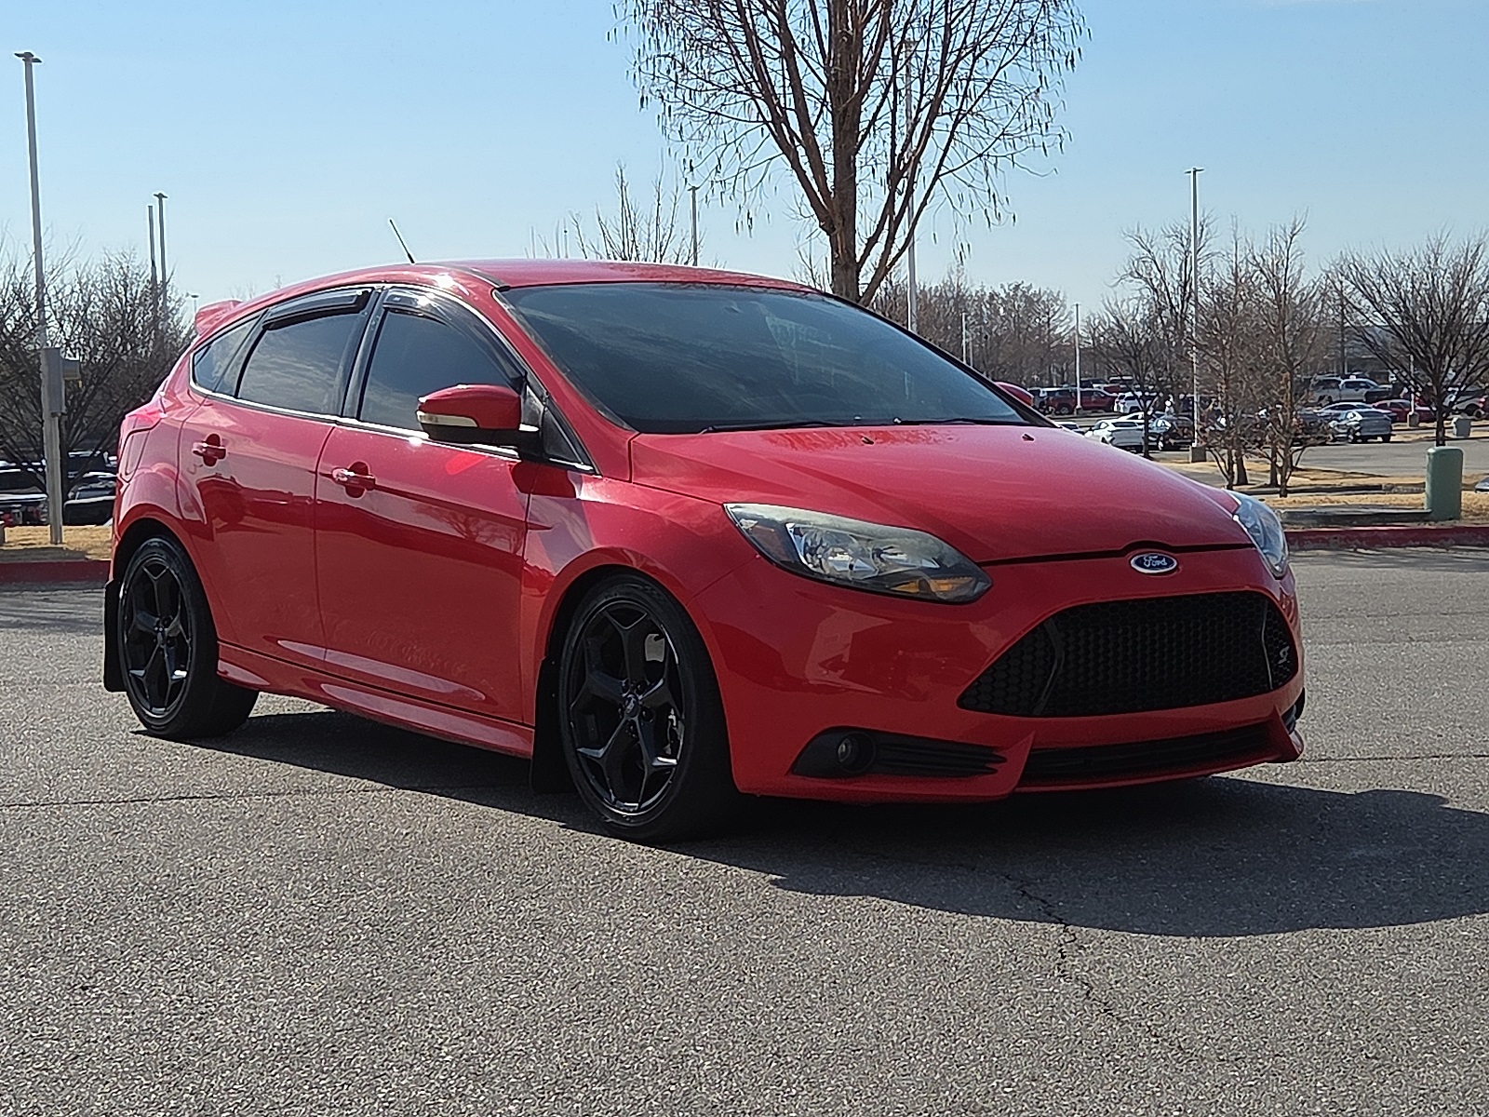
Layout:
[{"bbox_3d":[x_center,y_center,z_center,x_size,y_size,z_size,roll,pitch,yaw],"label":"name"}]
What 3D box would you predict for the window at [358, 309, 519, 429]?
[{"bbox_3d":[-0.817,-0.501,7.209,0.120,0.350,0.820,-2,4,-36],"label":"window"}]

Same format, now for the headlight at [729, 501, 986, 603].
[{"bbox_3d":[0.255,-0.011,5.949,0.370,0.213,0.520,-3,4,-30],"label":"headlight"}]

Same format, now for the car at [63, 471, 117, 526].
[{"bbox_3d":[-15.976,-1.395,67.000,1.830,1.450,4.700,-1,4,-7],"label":"car"}]

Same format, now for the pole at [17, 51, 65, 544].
[{"bbox_3d":[-13.802,-5.150,53.651,0.650,9.700,0.600,-1,4,0],"label":"pole"}]

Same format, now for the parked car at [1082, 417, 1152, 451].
[{"bbox_3d":[16.889,-5.509,122.000,1.820,1.450,4.600,-2,4,-10],"label":"parked car"}]

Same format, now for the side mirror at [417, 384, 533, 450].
[{"bbox_3d":[-0.663,-0.353,6.697,0.240,0.165,0.210,-3,4,-36],"label":"side mirror"}]

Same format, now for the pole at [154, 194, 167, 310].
[{"bbox_3d":[-22.319,-9.148,104.356,0.650,9.900,0.600,-1,4,0],"label":"pole"}]

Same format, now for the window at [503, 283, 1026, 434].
[{"bbox_3d":[0.112,-0.513,7.167,1.360,0.110,1.020,-3,28,-36],"label":"window"}]

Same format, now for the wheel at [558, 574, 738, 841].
[{"bbox_3d":[-0.189,0.343,6.317,0.240,0.645,0.645,-3,4,-36],"label":"wheel"}]

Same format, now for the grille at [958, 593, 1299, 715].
[{"bbox_3d":[0.905,0.212,6.187,1.040,0.260,0.170,-2,4,-36],"label":"grille"}]

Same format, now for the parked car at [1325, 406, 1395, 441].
[{"bbox_3d":[27.730,-5.996,122.000,1.830,1.500,4.600,-2,4,-9],"label":"parked car"}]

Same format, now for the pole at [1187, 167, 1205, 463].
[{"bbox_3d":[16.269,-8.781,97.617,0.750,10.650,0.700,-1,4,0],"label":"pole"}]

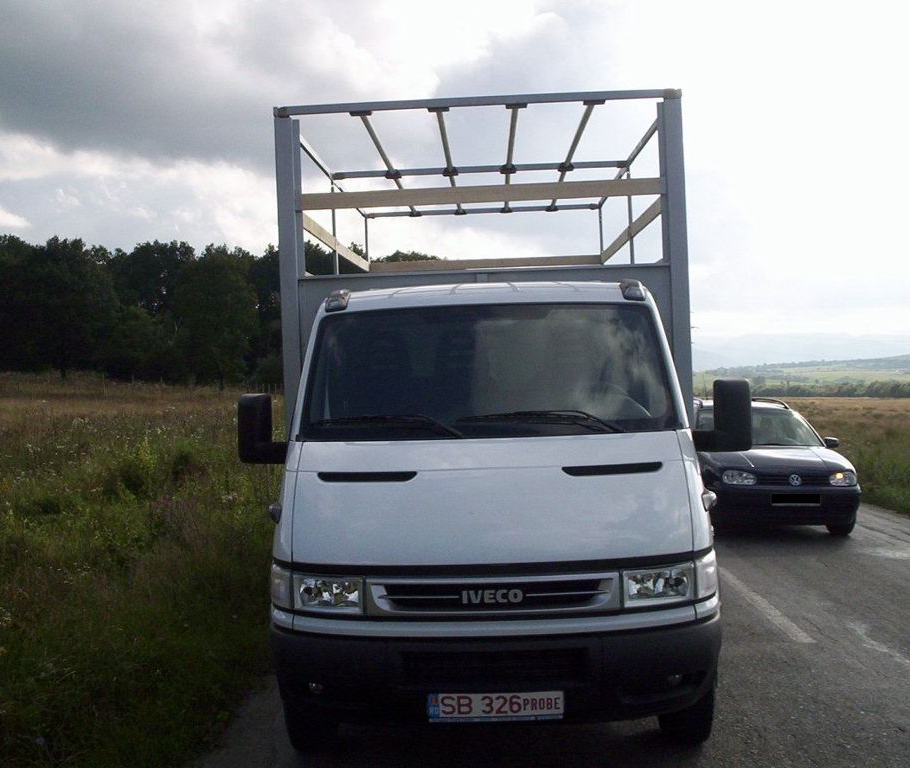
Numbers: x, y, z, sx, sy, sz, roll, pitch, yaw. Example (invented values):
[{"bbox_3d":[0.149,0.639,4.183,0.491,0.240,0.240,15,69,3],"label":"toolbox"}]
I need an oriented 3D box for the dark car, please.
[{"bbox_3d":[3.560,0.950,14.000,1.770,1.490,4.400,-1,1,0],"label":"dark car"}]

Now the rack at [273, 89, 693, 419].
[{"bbox_3d":[0.245,-0.585,8.620,2.270,2.100,4.600,-2,1,2],"label":"rack"}]

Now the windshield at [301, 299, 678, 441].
[{"bbox_3d":[0.160,-0.070,5.290,1.720,0.790,0.170,-2,-39,2],"label":"windshield"}]

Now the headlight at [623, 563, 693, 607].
[{"bbox_3d":[0.829,0.817,4.580,0.285,0.160,0.140,-2,1,2],"label":"headlight"}]

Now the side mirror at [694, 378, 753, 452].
[{"bbox_3d":[1.261,0.148,5.300,0.270,0.340,0.150,-2,1,2],"label":"side mirror"}]

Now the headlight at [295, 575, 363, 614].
[{"bbox_3d":[-0.517,0.867,4.630,0.285,0.160,0.140,-2,1,2],"label":"headlight"}]

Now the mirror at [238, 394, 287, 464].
[{"bbox_3d":[-0.919,0.218,5.380,0.250,0.340,0.150,-2,1,2],"label":"mirror"}]

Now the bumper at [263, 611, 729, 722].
[{"bbox_3d":[0.155,1.145,4.620,1.920,0.370,0.500,-2,1,2],"label":"bumper"}]

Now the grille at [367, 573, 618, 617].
[{"bbox_3d":[0.149,0.839,4.480,1.000,0.155,0.100,-2,1,2],"label":"grille"}]

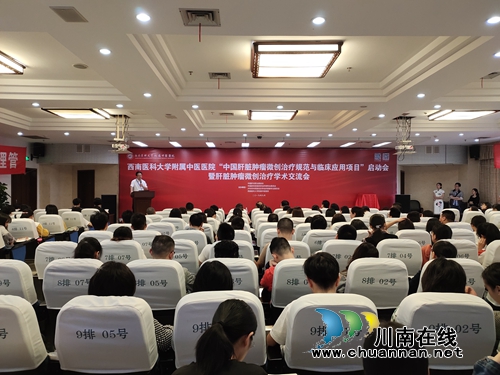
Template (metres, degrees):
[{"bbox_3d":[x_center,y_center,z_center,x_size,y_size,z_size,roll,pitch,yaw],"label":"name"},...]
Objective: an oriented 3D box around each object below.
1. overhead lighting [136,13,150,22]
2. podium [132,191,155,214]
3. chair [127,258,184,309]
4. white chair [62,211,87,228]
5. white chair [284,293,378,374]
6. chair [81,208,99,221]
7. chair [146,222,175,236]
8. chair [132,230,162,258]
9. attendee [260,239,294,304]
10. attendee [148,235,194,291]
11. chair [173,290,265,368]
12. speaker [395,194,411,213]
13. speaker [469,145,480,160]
[{"bbox_3d":[-0.910,-1.470,2.850,0.130,0.050,0.130,0,0,0],"label":"overhead lighting"},{"bbox_3d":[-3.240,0.680,10.100,0.700,1.160,0.500,0,0,-16],"label":"podium"},{"bbox_3d":[-0.680,1.013,2.680,0.540,0.970,0.600,0,0,0],"label":"chair"},{"bbox_3d":[-3.980,1.028,7.780,0.540,0.970,0.600,0,0,0],"label":"white chair"},{"bbox_3d":[0.400,1.010,1.830,0.540,0.970,0.600,0,0,0],"label":"white chair"},{"bbox_3d":[-3.788,0.992,8.090,0.520,0.975,0.580,0,0,-1],"label":"chair"},{"bbox_3d":[-1.290,0.992,5.017,0.520,0.975,0.580,0,0,-1],"label":"chair"},{"bbox_3d":[-1.278,0.992,4.190,0.520,0.975,0.580,0,0,-1],"label":"chair"},{"bbox_3d":[0.360,1.010,3.120,0.500,1.130,0.720,0,0,-5],"label":"attendee"},{"bbox_3d":[-0.626,0.924,2.783,0.500,1.111,0.700,0,0,-1],"label":"attendee"},{"bbox_3d":[-0.155,0.992,1.850,0.520,0.975,0.580,0,0,-1],"label":"chair"},{"bbox_3d":[4.920,0.830,10.700,0.480,1.120,0.430,0,0,13],"label":"speaker"},{"bbox_3d":[7.386,-1.155,10.900,0.310,0.470,0.300,0,8,28],"label":"speaker"}]

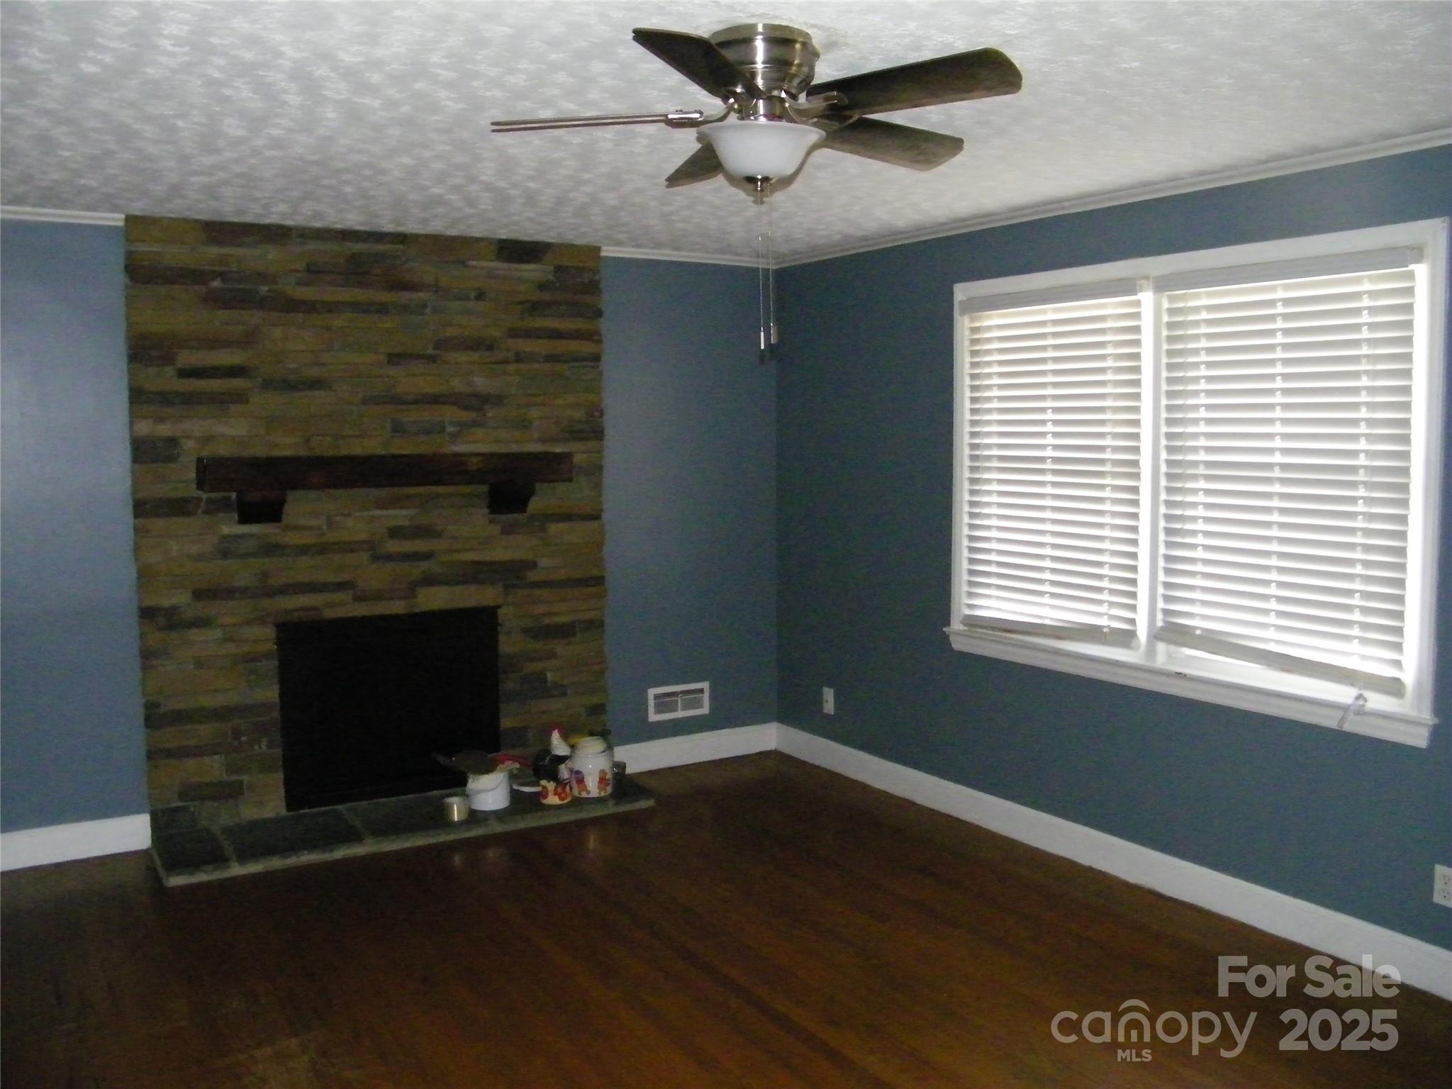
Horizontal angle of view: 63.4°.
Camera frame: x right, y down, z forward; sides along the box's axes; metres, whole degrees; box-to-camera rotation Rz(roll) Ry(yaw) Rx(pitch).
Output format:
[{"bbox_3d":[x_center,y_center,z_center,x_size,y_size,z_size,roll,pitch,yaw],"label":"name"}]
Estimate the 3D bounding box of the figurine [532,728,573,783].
[{"bbox_3d":[-0.751,0.931,5.100,0.160,0.255,0.140,2,5,30],"label":"figurine"}]

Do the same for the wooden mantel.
[{"bbox_3d":[-1.374,-0.240,4.907,1.510,0.260,0.200,-3,5,-30],"label":"wooden mantel"}]

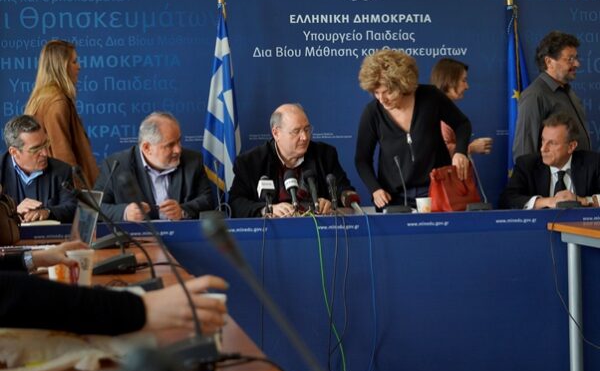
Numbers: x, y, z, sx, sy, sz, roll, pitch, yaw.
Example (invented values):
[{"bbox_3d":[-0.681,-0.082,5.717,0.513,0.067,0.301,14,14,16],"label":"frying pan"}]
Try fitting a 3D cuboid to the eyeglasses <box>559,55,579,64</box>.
[{"bbox_3d":[1.382,-0.667,7.203,0.145,0.045,0.140,4,3,16],"label":"eyeglasses"}]

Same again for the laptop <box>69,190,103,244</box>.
[{"bbox_3d":[-0.909,0.130,5.144,0.270,0.210,0.320,-2,2,-23],"label":"laptop"}]

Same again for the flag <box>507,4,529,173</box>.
[{"bbox_3d":[1.204,-0.463,7.455,0.200,1.047,0.150,-2,2,-10],"label":"flag"}]

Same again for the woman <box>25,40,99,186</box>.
[{"bbox_3d":[-1.174,0.087,6.759,0.410,1.604,0.470,-2,2,-16],"label":"woman"}]

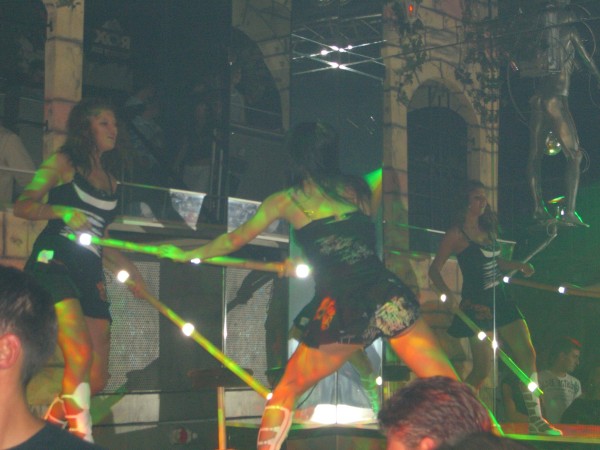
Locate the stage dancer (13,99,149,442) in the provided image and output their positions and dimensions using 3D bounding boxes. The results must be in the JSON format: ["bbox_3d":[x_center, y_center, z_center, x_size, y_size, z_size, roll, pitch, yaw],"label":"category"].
[{"bbox_3d":[-0.941,0.237,5.120,0.600,1.600,0.700,-4,-7,34],"label":"stage dancer"}]

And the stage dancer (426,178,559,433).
[{"bbox_3d":[1.207,0.508,7.350,0.720,1.600,0.600,5,-8,-38],"label":"stage dancer"}]

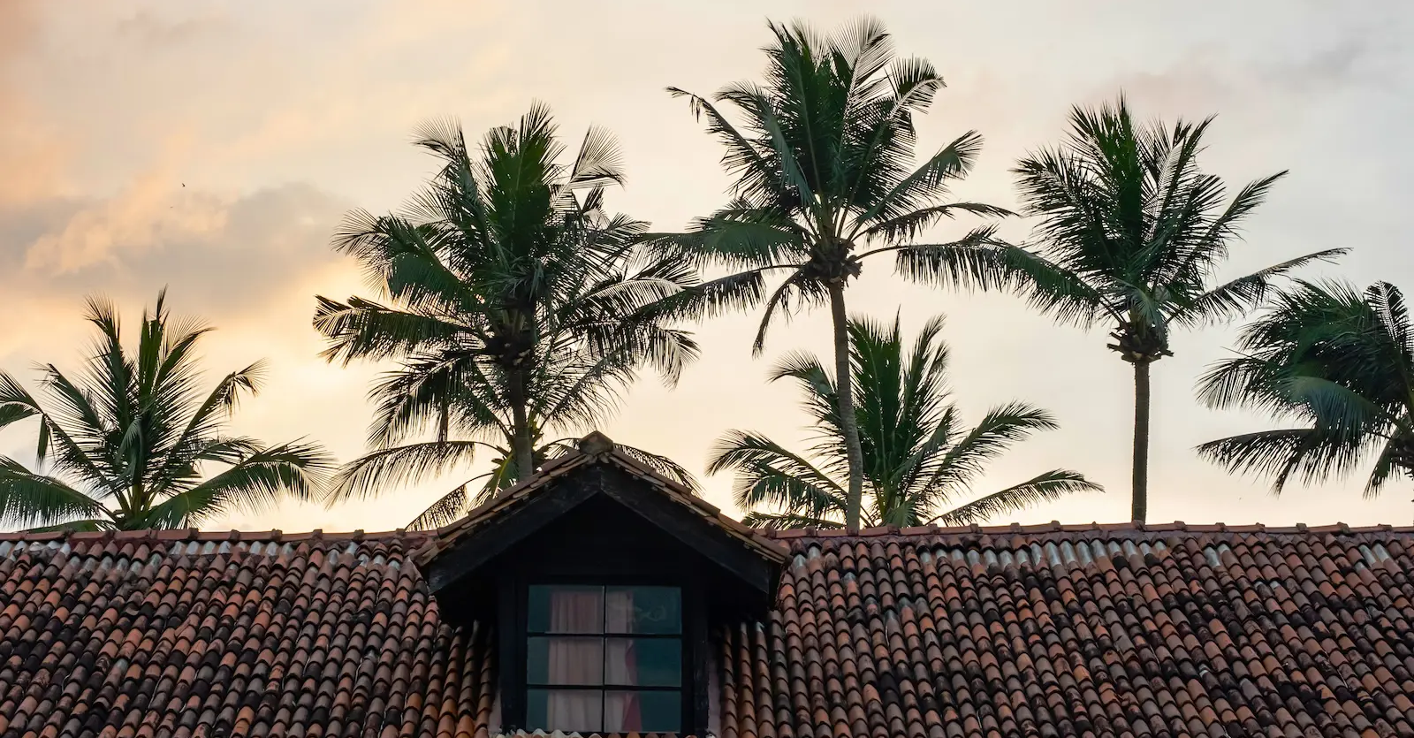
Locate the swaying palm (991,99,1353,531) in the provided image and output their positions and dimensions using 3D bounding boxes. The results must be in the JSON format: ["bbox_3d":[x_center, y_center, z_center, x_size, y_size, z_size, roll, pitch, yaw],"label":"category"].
[{"bbox_3d":[8.890,5.130,57.760,7.970,22.200,7.970,0,-15,-1],"label":"swaying palm"}]

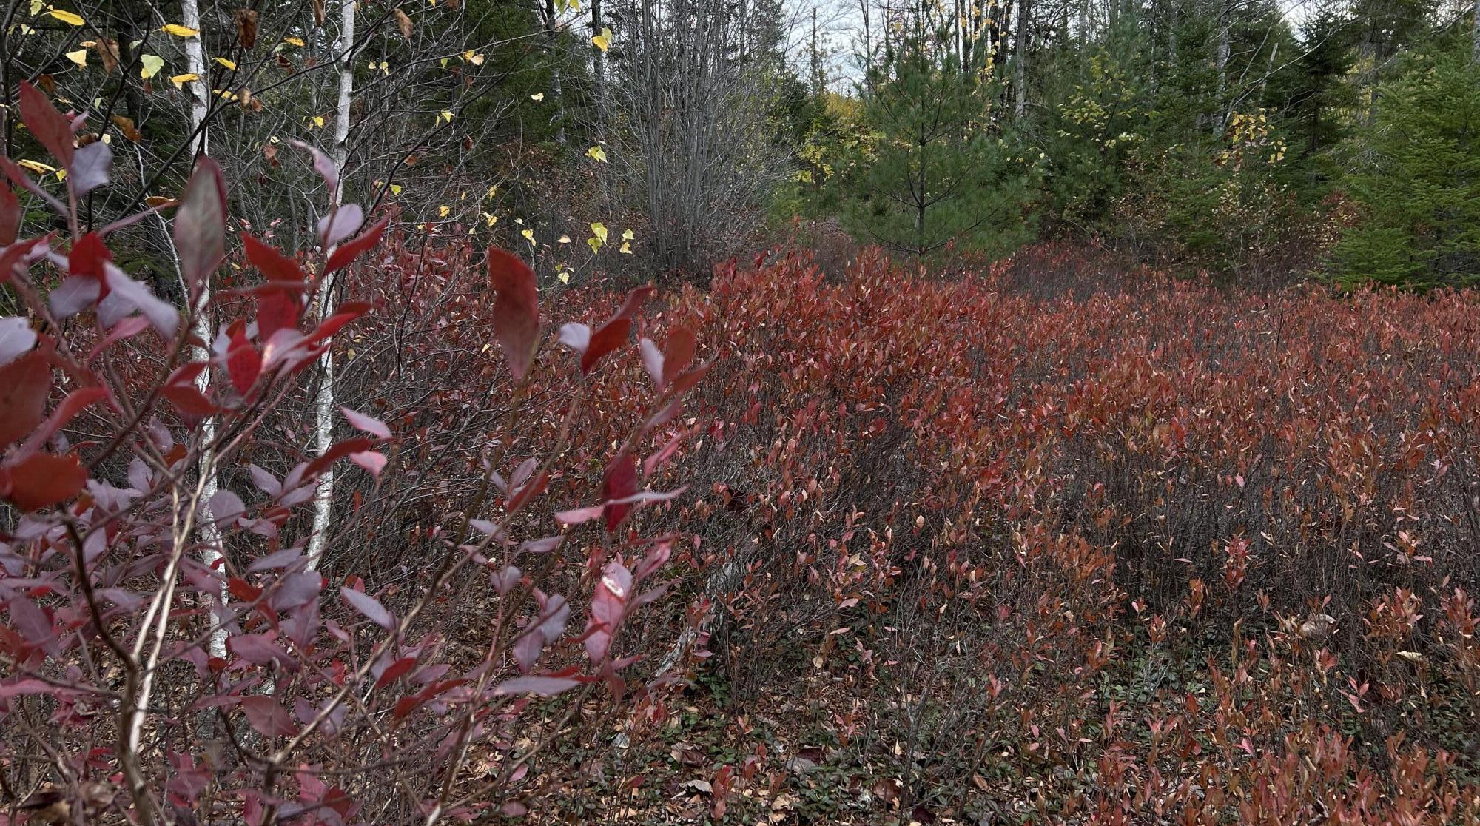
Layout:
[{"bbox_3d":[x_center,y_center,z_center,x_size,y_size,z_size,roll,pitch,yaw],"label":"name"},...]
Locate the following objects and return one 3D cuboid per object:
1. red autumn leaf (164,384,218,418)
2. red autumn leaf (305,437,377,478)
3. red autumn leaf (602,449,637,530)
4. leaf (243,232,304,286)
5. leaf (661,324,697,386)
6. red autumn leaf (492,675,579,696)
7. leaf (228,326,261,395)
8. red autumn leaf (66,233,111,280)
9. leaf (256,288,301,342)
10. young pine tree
[{"bbox_3d":[-0.395,-0.008,0.800,0.039,0.024,0.022,-3,8,-26],"label":"red autumn leaf"},{"bbox_3d":[-0.316,0.035,0.880,0.057,0.033,0.025,-2,7,-20],"label":"red autumn leaf"},{"bbox_3d":[-0.083,0.054,0.770,0.025,0.057,0.020,-1,7,-6],"label":"red autumn leaf"},{"bbox_3d":[-0.332,-0.110,0.790,0.044,0.038,0.022,-3,7,-23],"label":"leaf"},{"bbox_3d":[-0.040,-0.038,0.740,0.025,0.040,0.018,0,7,-3],"label":"leaf"},{"bbox_3d":[-0.161,0.216,0.880,0.069,0.017,0.025,-1,7,-10],"label":"red autumn leaf"},{"bbox_3d":[-0.348,-0.036,0.780,0.024,0.048,0.018,-3,7,-24],"label":"leaf"},{"bbox_3d":[-0.422,-0.102,0.720,0.029,0.031,0.022,-4,8,-30],"label":"red autumn leaf"},{"bbox_3d":[-0.329,-0.068,0.790,0.032,0.039,0.022,-3,7,-23],"label":"leaf"},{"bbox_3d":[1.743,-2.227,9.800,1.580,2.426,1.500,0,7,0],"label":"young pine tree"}]

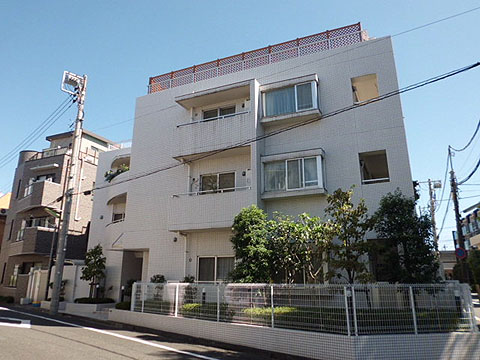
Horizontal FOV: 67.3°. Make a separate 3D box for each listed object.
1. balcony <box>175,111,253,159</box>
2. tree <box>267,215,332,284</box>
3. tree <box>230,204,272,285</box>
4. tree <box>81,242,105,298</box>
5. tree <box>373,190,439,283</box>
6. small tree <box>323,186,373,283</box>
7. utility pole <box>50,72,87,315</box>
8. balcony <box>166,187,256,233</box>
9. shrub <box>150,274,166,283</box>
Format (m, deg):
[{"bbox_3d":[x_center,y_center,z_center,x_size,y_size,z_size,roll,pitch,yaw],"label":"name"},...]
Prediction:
[{"bbox_3d":[-0.833,-1.475,13.892,3.150,1.330,1.200,-6,-18,20],"label":"balcony"},{"bbox_3d":[1.742,2.516,10.469,1.750,3.170,1.500,-2,-17,9],"label":"tree"},{"bbox_3d":[0.352,2.468,10.900,1.300,3.500,1.300,0,-17,2],"label":"tree"},{"bbox_3d":[-6.463,4.028,15.906,1.150,2.330,1.150,7,-18,-21],"label":"tree"},{"bbox_3d":[4.494,2.061,9.772,1.800,3.660,1.750,-7,-18,23],"label":"tree"},{"bbox_3d":[3.014,2.037,9.830,1.320,3.730,1.300,-5,-17,16],"label":"small tree"},{"bbox_3d":[-8.101,0.218,16.832,1.000,11.550,0.500,8,-18,-25],"label":"utility pole"},{"bbox_3d":[-0.804,1.156,13.093,3.200,1.330,1.200,-6,-18,20],"label":"balcony"},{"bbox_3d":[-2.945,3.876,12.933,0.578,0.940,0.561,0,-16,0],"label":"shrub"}]

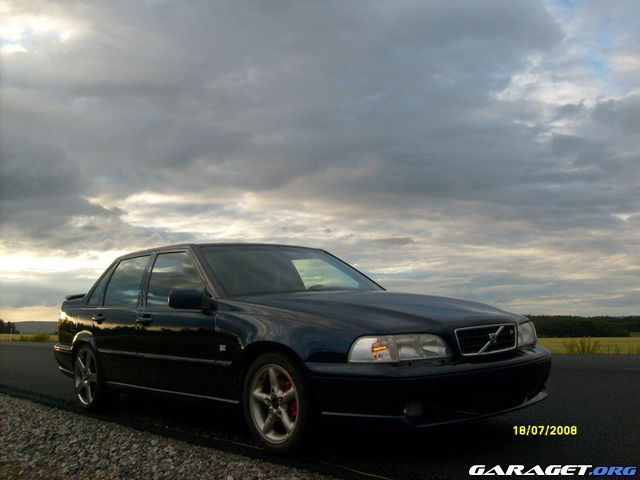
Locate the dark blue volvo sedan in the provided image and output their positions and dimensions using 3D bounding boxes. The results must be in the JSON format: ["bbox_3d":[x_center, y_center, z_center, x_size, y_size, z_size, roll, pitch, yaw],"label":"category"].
[{"bbox_3d":[-0.574,0.708,5.275,1.760,1.400,4.719,3,-8,-42],"label":"dark blue volvo sedan"}]

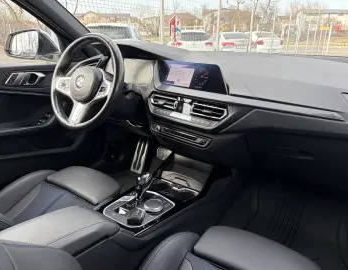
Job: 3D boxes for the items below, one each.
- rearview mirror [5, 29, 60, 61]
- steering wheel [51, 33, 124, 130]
[{"bbox_3d":[-0.723,-0.463,1.390,0.240,0.155,0.130,8,20,23],"label":"rearview mirror"},{"bbox_3d":[-0.329,-0.201,1.029,0.370,0.370,0.095,12,0,32],"label":"steering wheel"}]

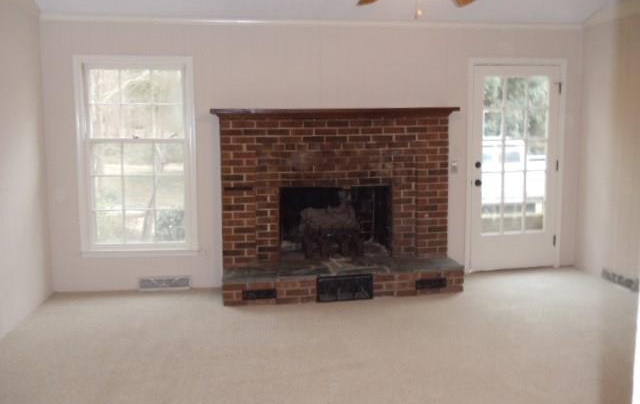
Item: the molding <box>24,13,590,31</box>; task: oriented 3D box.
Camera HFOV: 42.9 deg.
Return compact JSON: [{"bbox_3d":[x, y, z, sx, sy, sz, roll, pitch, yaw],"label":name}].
[{"bbox_3d":[0.093,-1.676,7.565,5.152,0.085,0.070,-2,8,-11],"label":"molding"}]

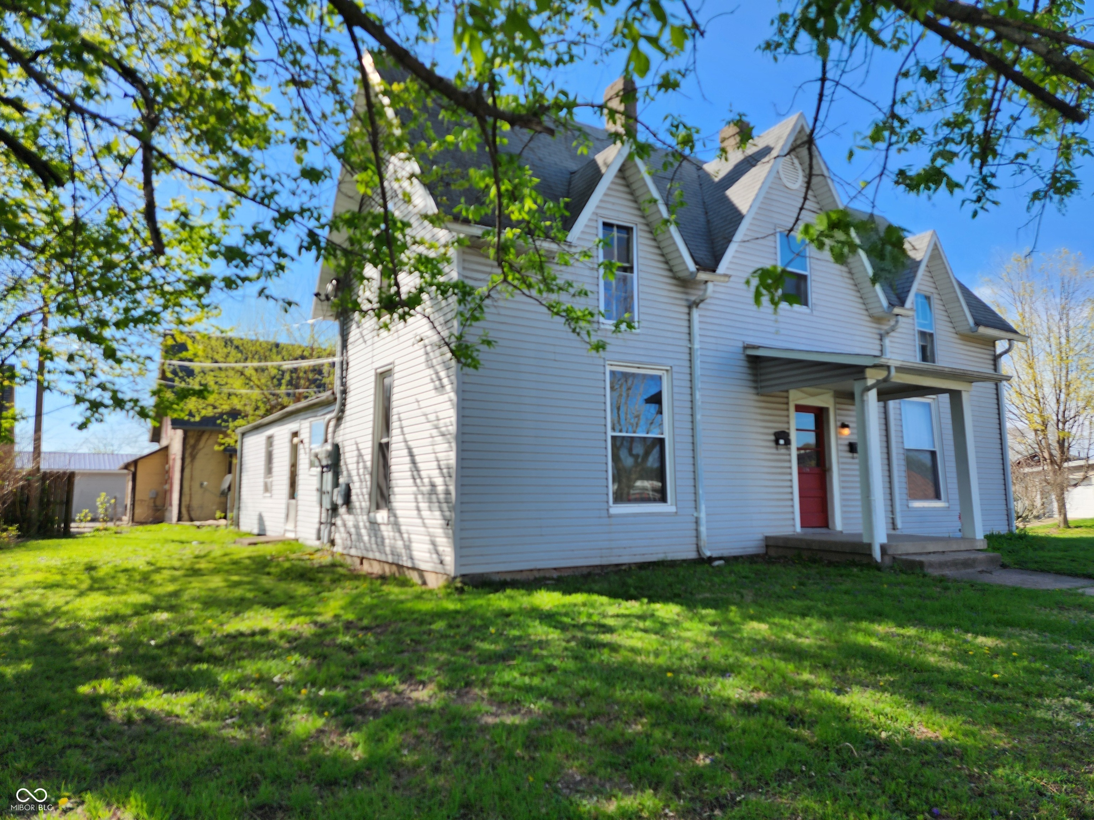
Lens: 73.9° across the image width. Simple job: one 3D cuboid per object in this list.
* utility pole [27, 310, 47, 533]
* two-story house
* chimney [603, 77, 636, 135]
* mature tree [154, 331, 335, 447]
[{"bbox_3d":[-14.529,-0.300,20.888,0.240,7.600,0.240,4,-8,-32],"label":"utility pole"},{"bbox_3d":[1.168,-0.999,17.207,13.664,7.960,16.224,4,-8,-32],"label":"two-story house"},{"bbox_3d":[1.404,-5.638,13.842,0.304,1.183,0.625,4,-8,-32],"label":"chimney"},{"bbox_3d":[-9.581,0.495,24.010,5.800,6.600,5.800,4,-8,-32],"label":"mature tree"}]

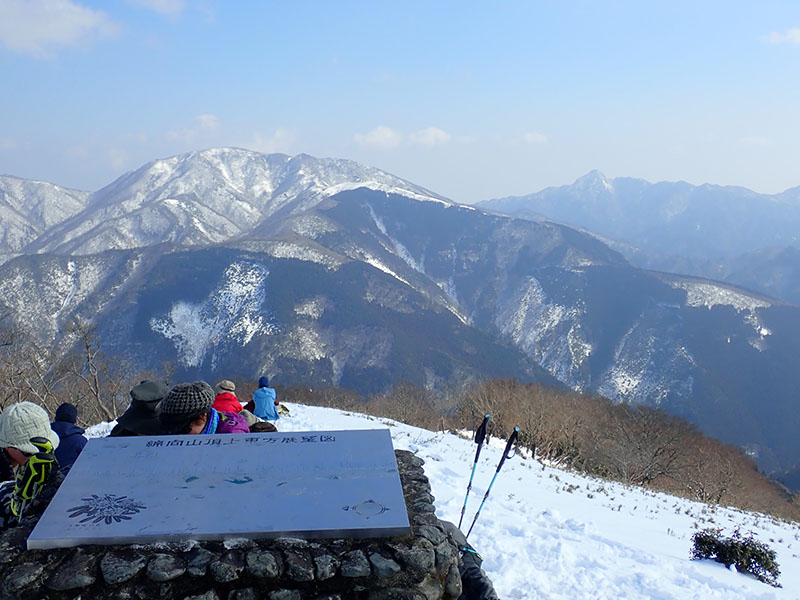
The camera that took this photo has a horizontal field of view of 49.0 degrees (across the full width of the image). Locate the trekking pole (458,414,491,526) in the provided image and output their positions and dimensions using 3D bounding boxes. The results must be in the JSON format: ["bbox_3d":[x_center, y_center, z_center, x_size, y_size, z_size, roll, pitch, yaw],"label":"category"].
[{"bbox_3d":[0.369,1.141,4.924,0.070,1.050,0.070,13,8,-2],"label":"trekking pole"}]

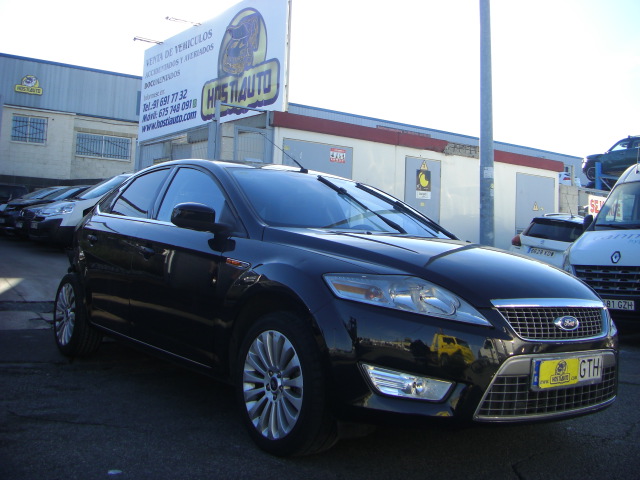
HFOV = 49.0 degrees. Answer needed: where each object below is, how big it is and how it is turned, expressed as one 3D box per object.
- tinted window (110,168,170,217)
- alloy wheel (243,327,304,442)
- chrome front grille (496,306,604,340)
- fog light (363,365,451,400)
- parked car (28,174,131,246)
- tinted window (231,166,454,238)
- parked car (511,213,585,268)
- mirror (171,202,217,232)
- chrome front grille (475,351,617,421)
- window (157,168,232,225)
[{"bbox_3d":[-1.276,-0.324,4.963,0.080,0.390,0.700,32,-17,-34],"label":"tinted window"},{"bbox_3d":[-0.155,0.661,3.233,0.190,0.483,0.483,5,-2,-38],"label":"alloy wheel"},{"bbox_3d":[1.048,0.370,3.034,0.800,0.155,0.110,5,-2,-38],"label":"chrome front grille"},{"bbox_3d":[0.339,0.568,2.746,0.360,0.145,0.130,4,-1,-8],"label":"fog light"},{"bbox_3d":[-4.850,-0.700,17.300,4.350,1.780,1.800,5,-2,-33],"label":"parked car"},{"bbox_3d":[0.172,-0.218,4.230,1.420,0.170,0.970,5,25,-38],"label":"tinted window"},{"bbox_3d":[5.350,0.260,14.300,1.770,1.530,4.250,2,-3,41],"label":"parked car"},{"bbox_3d":[-0.659,-0.116,3.702,0.210,0.155,0.125,5,-2,-38],"label":"mirror"},{"bbox_3d":[1.038,0.619,3.017,1.040,0.280,0.120,5,-2,-38],"label":"chrome front grille"},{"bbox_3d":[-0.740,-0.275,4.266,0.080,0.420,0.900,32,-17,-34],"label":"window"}]

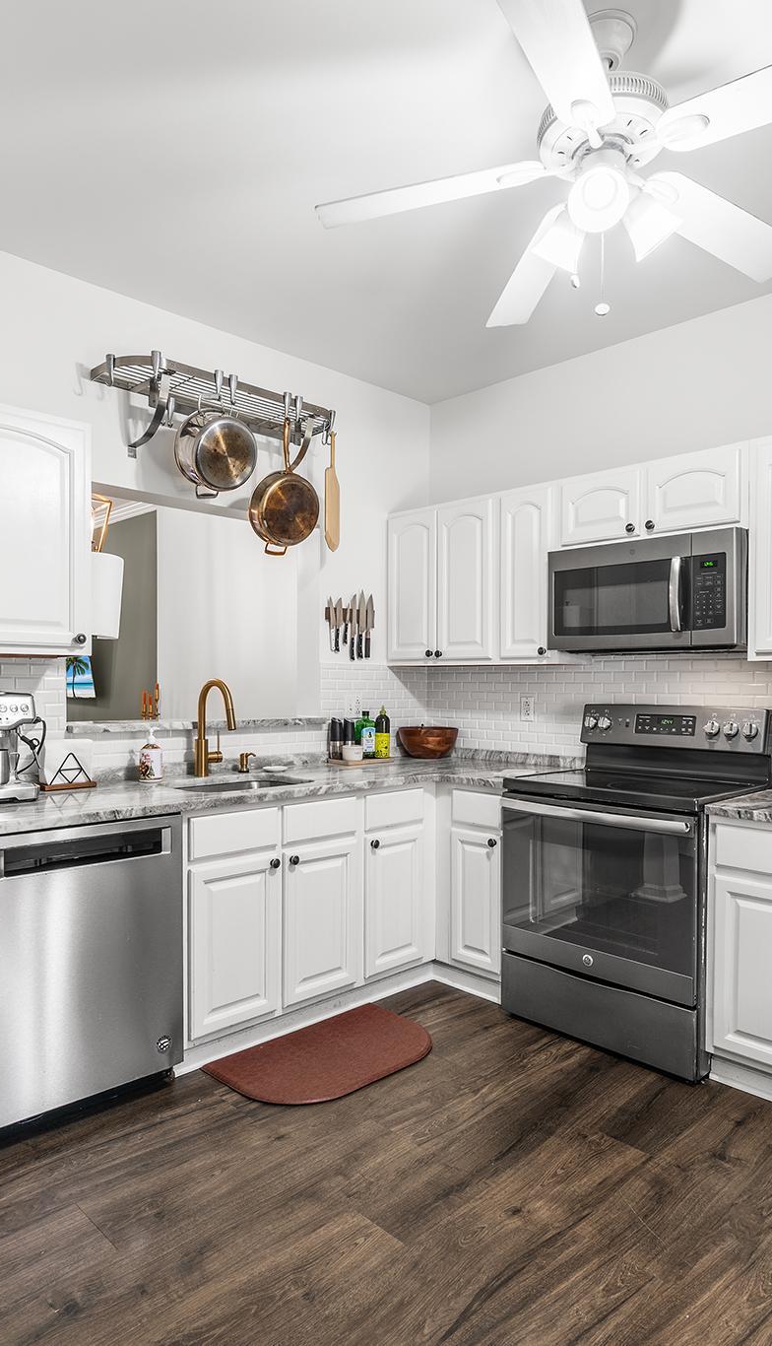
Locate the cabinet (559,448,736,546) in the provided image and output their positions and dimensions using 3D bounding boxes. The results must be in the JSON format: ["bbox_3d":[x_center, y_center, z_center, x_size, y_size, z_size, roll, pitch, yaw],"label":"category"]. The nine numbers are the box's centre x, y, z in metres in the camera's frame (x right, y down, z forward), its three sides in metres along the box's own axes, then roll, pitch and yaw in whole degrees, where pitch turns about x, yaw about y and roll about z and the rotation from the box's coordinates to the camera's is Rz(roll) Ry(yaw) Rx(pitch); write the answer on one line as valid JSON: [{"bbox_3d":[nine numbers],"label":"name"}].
[{"bbox_3d":[1.074,-0.650,2.875,0.765,0.300,0.330,0,0,43],"label":"cabinet"}]

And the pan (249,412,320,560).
[{"bbox_3d":[-0.400,-0.738,2.866,0.285,0.550,0.090,0,0,-42],"label":"pan"}]

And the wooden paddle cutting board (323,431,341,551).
[{"bbox_3d":[-0.221,-0.749,3.000,0.075,0.490,0.015,0,0,-35],"label":"wooden paddle cutting board"}]

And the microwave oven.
[{"bbox_3d":[1.060,-0.296,2.880,0.755,0.415,0.410,0,0,44],"label":"microwave oven"}]

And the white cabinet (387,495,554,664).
[{"bbox_3d":[0.475,-0.420,3.500,0.930,0.770,0.330,0,0,44],"label":"white cabinet"}]

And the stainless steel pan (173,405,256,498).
[{"bbox_3d":[-0.617,-0.815,2.683,0.285,0.320,0.130,0,14,-41],"label":"stainless steel pan"}]

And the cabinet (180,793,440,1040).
[{"bbox_3d":[-0.420,0.855,2.980,1.160,0.780,0.600,0,0,-42],"label":"cabinet"}]

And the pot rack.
[{"bbox_3d":[-0.637,-0.980,2.885,0.940,0.310,0.310,0,0,-42],"label":"pot rack"}]

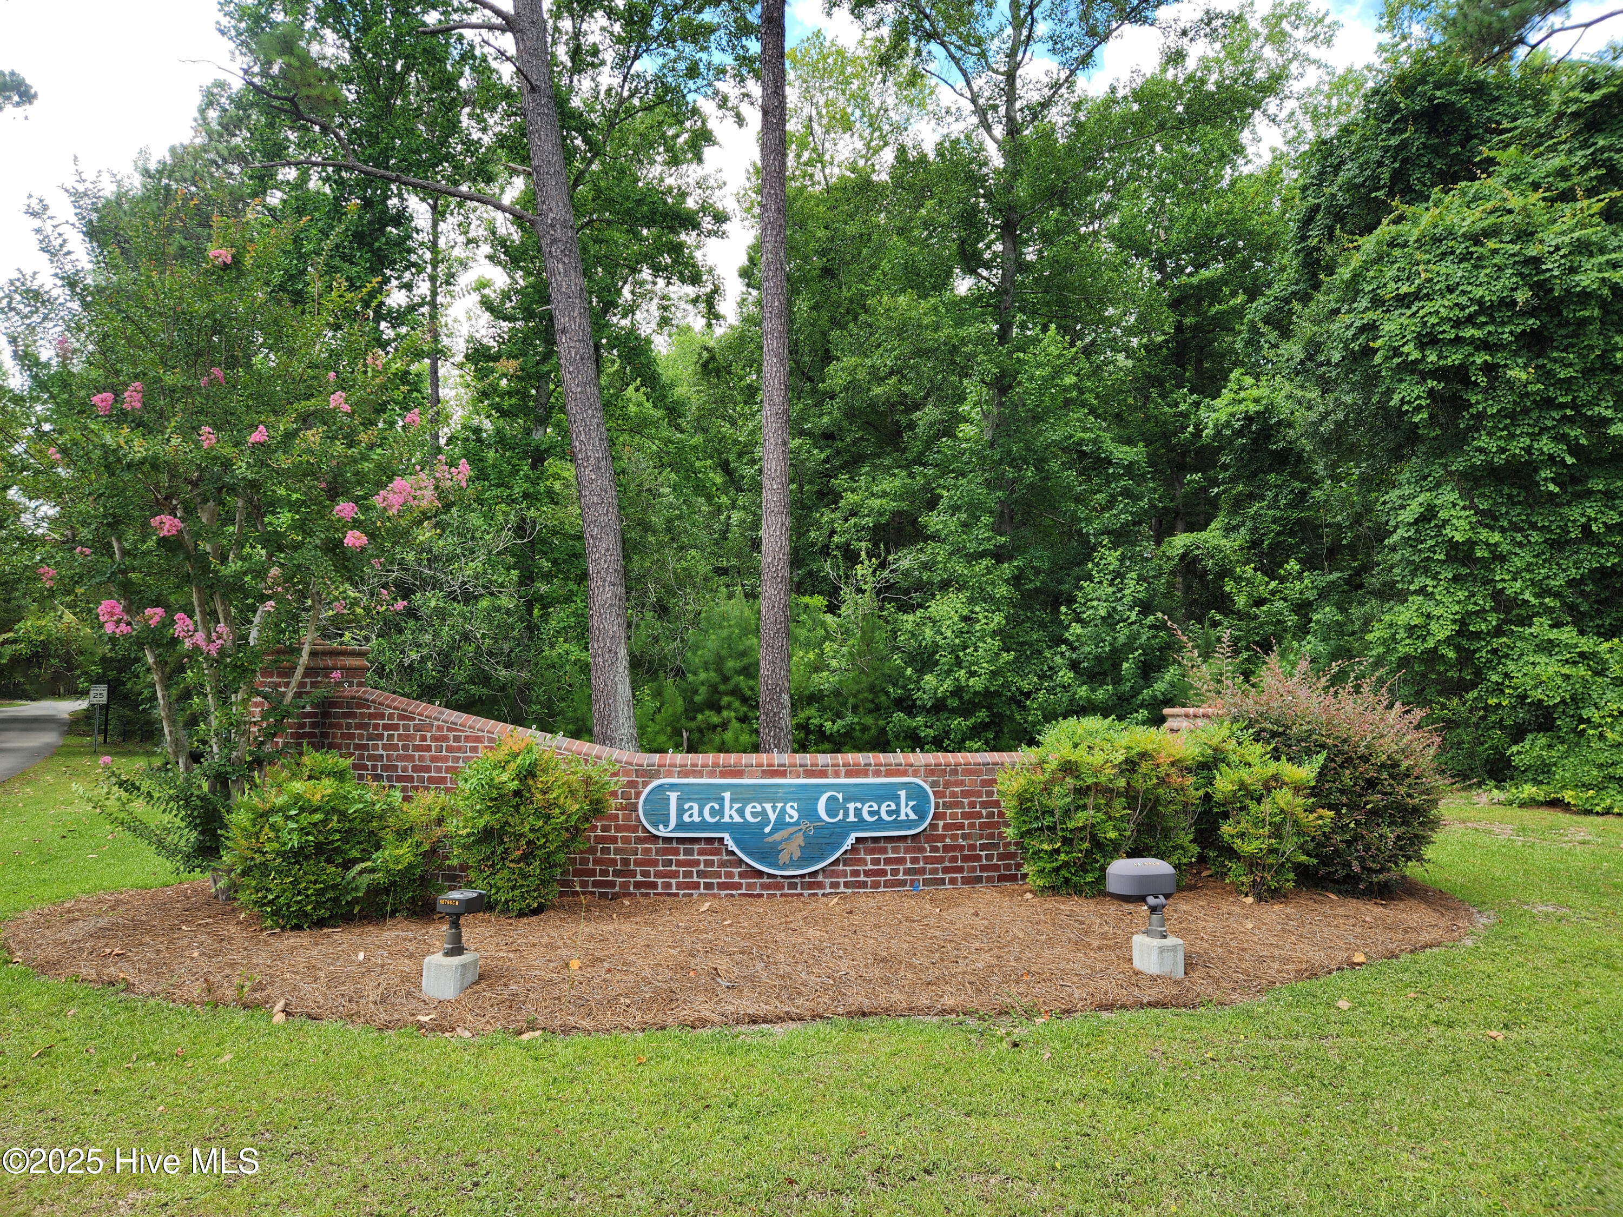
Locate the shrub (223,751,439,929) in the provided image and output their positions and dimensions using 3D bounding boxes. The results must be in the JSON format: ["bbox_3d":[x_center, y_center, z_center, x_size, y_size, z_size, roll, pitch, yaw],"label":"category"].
[{"bbox_3d":[-3.242,1.503,7.291,1.383,1.069,1.200,0,-5,0],"label":"shrub"}]

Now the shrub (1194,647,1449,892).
[{"bbox_3d":[4.169,1.278,8.871,1.970,1.859,1.750,0,-5,0],"label":"shrub"}]

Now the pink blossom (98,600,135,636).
[{"bbox_3d":[-4.880,0.067,7.575,0.245,0.249,0.220,0,-5,0],"label":"pink blossom"}]

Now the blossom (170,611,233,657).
[{"bbox_3d":[-4.278,0.178,7.564,0.397,0.311,0.300,0,-5,0],"label":"blossom"}]

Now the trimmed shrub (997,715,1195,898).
[{"bbox_3d":[2.176,1.487,8.229,1.507,1.312,1.050,0,-5,0],"label":"trimmed shrub"}]

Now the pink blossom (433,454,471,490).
[{"bbox_3d":[-2.574,-0.981,7.722,0.259,0.263,0.220,0,-5,0],"label":"pink blossom"}]

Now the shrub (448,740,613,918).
[{"bbox_3d":[-1.981,1.486,7.645,1.162,1.176,0.980,0,-5,0],"label":"shrub"}]

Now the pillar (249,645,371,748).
[{"bbox_3d":[-4.090,1.207,8.742,0.670,1.921,0.670,-3,-6,32],"label":"pillar"}]

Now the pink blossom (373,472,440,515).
[{"bbox_3d":[-2.876,-0.815,7.657,0.462,0.306,0.320,0,-5,0],"label":"pink blossom"}]

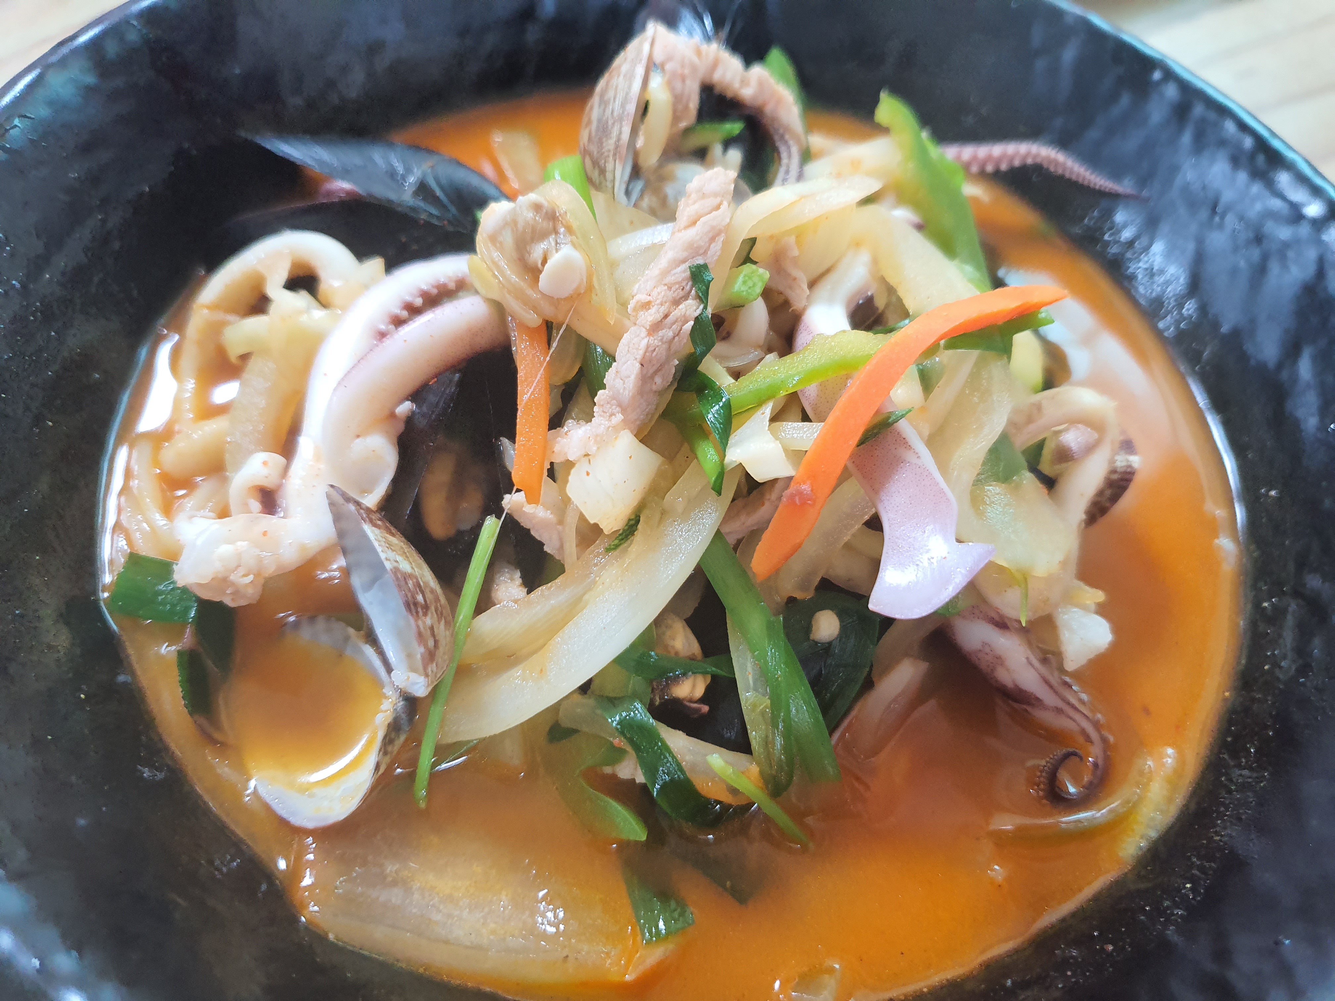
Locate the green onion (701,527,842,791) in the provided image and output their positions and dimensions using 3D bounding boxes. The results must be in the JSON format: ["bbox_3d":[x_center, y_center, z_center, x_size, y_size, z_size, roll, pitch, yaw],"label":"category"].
[{"bbox_3d":[0.015,0.023,0.143,0.011,0.008,0.041,-28,102,-21],"label":"green onion"}]

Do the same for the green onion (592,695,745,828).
[{"bbox_3d":[0.000,0.037,0.142,0.027,0.007,0.009,43,61,-6],"label":"green onion"}]

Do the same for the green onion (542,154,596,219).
[{"bbox_3d":[-0.018,-0.058,0.186,0.009,0.008,0.015,-20,61,-17],"label":"green onion"}]

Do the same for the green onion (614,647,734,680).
[{"bbox_3d":[0.001,0.023,0.141,0.017,0.005,0.006,4,57,-2],"label":"green onion"}]

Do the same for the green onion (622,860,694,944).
[{"bbox_3d":[-0.001,0.055,0.137,0.010,0.004,0.013,-16,51,-15],"label":"green onion"}]

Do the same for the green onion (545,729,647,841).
[{"bbox_3d":[-0.010,0.040,0.142,0.011,0.007,0.018,-39,80,-25],"label":"green onion"}]

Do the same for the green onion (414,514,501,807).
[{"bbox_3d":[-0.030,0.023,0.142,0.003,0.003,0.042,14,88,5],"label":"green onion"}]

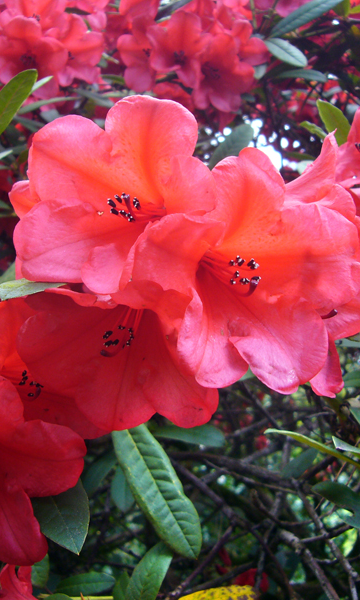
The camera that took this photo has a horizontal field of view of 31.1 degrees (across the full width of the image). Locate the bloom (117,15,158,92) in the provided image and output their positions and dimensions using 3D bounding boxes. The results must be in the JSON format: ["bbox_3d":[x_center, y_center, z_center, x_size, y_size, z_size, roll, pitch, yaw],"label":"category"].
[{"bbox_3d":[-0.044,-0.263,0.690,0.052,0.075,0.045,4,4,20],"label":"bloom"}]

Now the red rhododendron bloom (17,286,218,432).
[{"bbox_3d":[-0.029,0.019,0.330,0.092,0.092,0.066,1,27,6],"label":"red rhododendron bloom"}]

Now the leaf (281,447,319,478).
[{"bbox_3d":[0.099,0.132,0.525,0.038,0.008,0.022,-38,56,-15],"label":"leaf"}]

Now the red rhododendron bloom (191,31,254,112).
[{"bbox_3d":[0.058,-0.306,0.872,0.093,0.093,0.067,0,21,0],"label":"red rhododendron bloom"}]

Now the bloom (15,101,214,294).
[{"bbox_3d":[-0.022,-0.048,0.311,0.096,0.096,0.069,3,1,25],"label":"bloom"}]

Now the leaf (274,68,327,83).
[{"bbox_3d":[0.173,-0.323,0.930,0.078,0.012,0.028,6,19,18],"label":"leaf"}]

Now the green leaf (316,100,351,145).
[{"bbox_3d":[0.127,-0.145,0.535,0.022,0.043,0.008,-36,14,-21],"label":"green leaf"}]

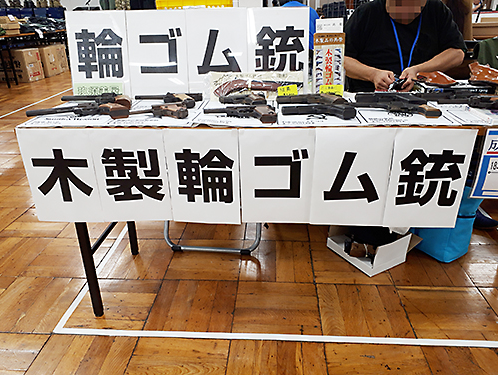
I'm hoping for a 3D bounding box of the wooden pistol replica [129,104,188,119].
[{"bbox_3d":[-0.278,-0.230,1.177,0.195,0.034,0.105,-8,25,-15],"label":"wooden pistol replica"}]

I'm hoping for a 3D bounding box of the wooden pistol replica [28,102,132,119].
[{"bbox_3d":[-0.513,-0.229,1.177,0.285,0.038,0.120,-7,25,-13],"label":"wooden pistol replica"}]

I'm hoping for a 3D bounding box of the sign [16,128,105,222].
[{"bbox_3d":[-0.548,-0.029,1.153,0.210,0.297,0.008,1,24,3],"label":"sign"}]

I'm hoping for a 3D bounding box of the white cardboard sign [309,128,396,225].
[{"bbox_3d":[0.290,-0.020,1.105,0.210,0.297,0.008,1,24,3],"label":"white cardboard sign"}]

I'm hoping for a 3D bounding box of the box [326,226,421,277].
[{"bbox_3d":[0.525,0.237,1.711,0.235,0.120,0.270,-14,27,-28],"label":"box"}]

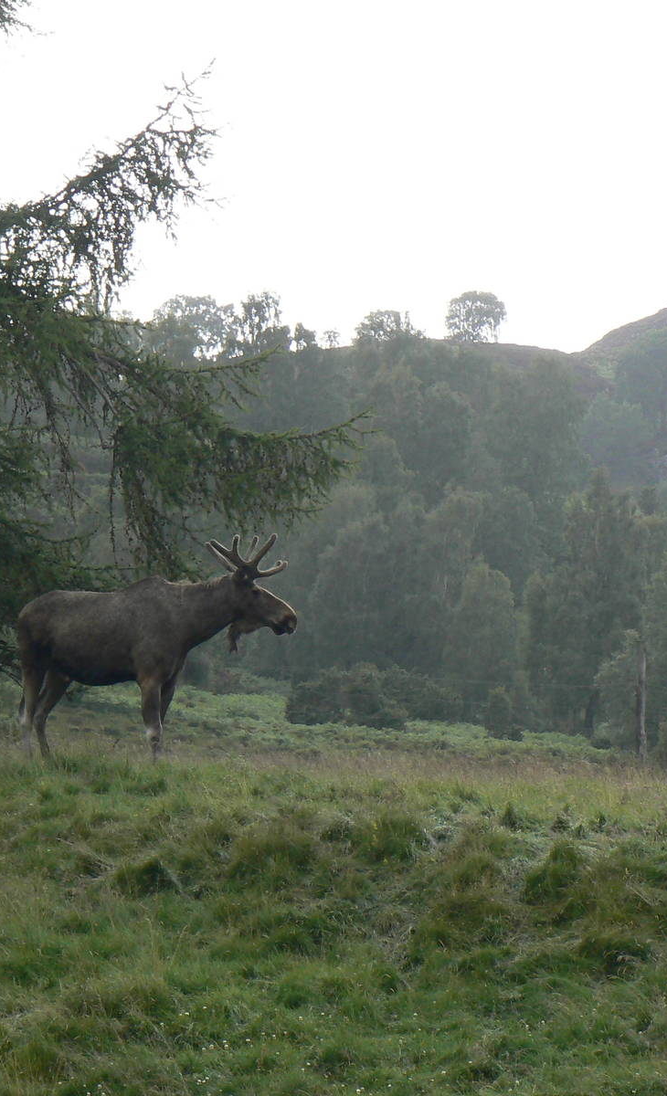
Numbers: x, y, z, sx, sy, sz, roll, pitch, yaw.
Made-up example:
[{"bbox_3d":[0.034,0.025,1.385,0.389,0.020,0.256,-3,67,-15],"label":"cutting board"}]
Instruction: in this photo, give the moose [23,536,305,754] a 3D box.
[{"bbox_3d":[-1.585,0.970,62.000,2.500,2.190,0.820,0,0,12],"label":"moose"}]

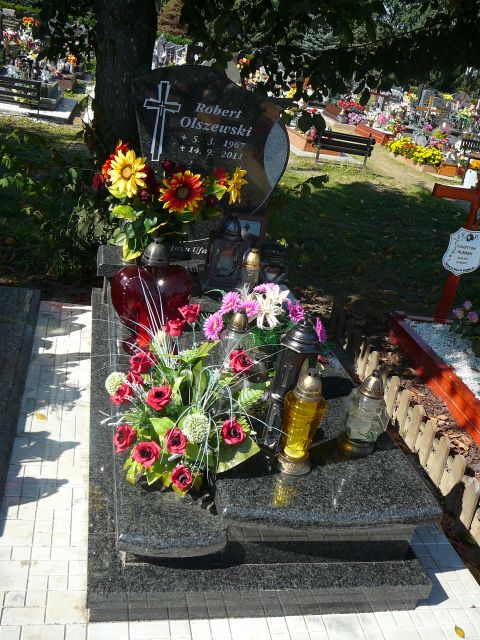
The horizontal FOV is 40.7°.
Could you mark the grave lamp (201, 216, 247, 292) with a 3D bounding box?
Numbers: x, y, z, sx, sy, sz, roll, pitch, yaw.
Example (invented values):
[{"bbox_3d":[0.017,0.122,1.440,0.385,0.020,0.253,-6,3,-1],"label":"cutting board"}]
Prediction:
[{"bbox_3d":[-0.044,-0.328,3.138,0.179,0.369,0.179,5,24,-14],"label":"grave lamp"}]

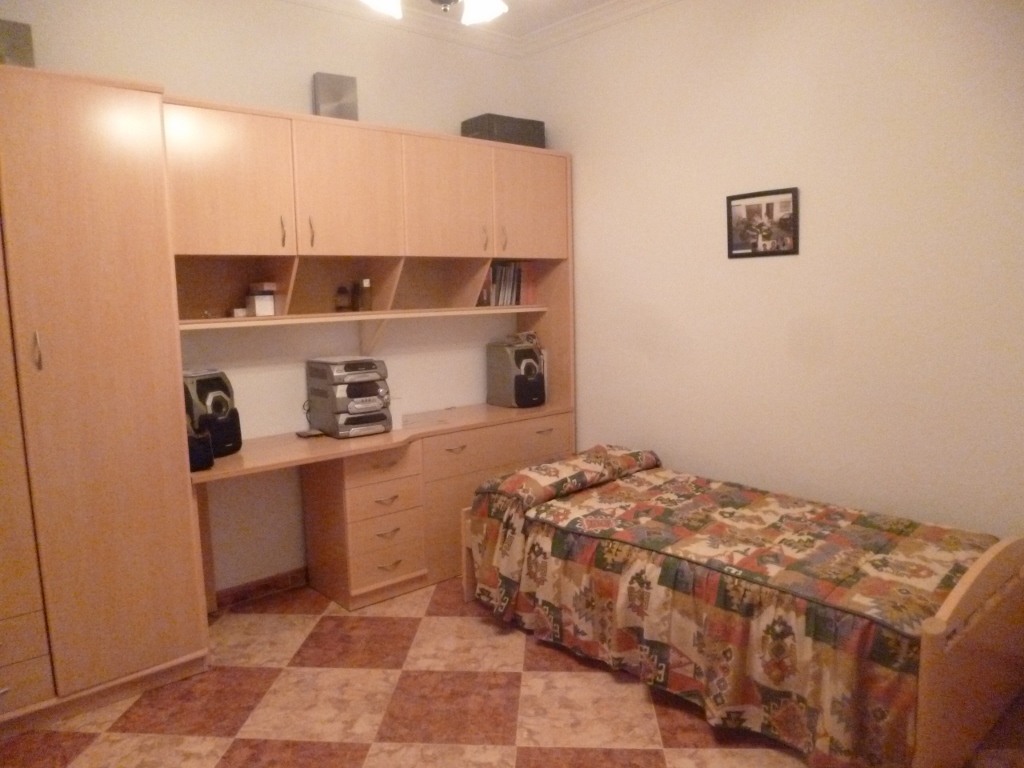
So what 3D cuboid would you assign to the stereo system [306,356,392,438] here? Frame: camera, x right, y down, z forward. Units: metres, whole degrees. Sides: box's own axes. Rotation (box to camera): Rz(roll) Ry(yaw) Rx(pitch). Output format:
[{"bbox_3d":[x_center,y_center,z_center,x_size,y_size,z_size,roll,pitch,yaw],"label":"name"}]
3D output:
[{"bbox_3d":[-0.774,0.058,3.384,0.255,0.340,0.315,-7,9,-39],"label":"stereo system"}]

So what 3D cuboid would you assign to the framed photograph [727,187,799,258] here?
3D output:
[{"bbox_3d":[1.040,-0.665,2.966,0.019,0.270,0.326,-7,9,-39],"label":"framed photograph"}]

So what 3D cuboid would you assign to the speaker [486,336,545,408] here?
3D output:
[{"bbox_3d":[0.026,-0.053,4.113,0.211,0.345,0.233,-7,9,-39],"label":"speaker"}]

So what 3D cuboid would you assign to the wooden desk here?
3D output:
[{"bbox_3d":[-0.558,0.591,3.480,2.051,0.751,0.527,-7,9,-39],"label":"wooden desk"}]

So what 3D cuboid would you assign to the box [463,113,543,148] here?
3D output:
[{"bbox_3d":[-0.041,-1.298,3.761,0.386,0.173,0.229,-7,9,-39],"label":"box"}]

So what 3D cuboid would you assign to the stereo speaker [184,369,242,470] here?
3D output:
[{"bbox_3d":[-1.296,0.125,2.940,0.266,0.339,0.209,4,9,34],"label":"stereo speaker"}]

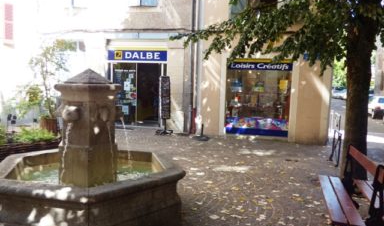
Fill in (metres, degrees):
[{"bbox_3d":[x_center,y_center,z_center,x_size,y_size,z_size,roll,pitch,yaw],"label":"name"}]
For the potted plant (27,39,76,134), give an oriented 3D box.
[{"bbox_3d":[-3.715,-0.661,8.800,1.280,2.550,1.150,1,6,-6],"label":"potted plant"}]

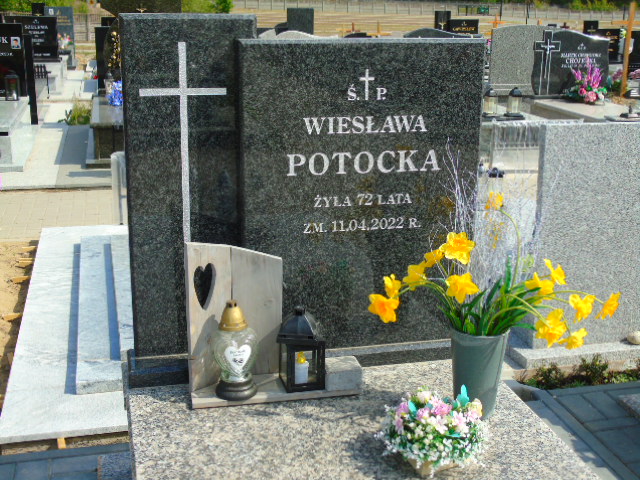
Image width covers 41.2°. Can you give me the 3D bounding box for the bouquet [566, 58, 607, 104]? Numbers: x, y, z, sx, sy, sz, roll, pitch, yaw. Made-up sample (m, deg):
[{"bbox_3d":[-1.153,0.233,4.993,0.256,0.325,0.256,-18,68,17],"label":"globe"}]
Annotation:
[{"bbox_3d":[2.899,-1.713,9.250,0.420,0.440,0.330,-3,17,-14],"label":"bouquet"}]

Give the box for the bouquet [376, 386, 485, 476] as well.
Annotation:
[{"bbox_3d":[0.251,0.434,2.002,0.238,0.170,0.196,-3,17,-14],"label":"bouquet"}]

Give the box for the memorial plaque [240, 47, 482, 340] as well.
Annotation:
[{"bbox_3d":[0.112,-0.117,2.433,0.694,0.896,0.059,-3,17,-14],"label":"memorial plaque"}]

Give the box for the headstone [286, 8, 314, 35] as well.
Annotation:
[{"bbox_3d":[-0.308,-2.957,12.604,0.400,0.900,0.080,-3,17,-14],"label":"headstone"}]

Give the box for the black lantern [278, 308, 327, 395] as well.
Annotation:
[{"bbox_3d":[-0.050,0.288,2.316,0.125,0.221,0.127,-3,17,-14],"label":"black lantern"}]

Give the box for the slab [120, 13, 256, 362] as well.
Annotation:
[{"bbox_3d":[-0.353,-0.135,2.361,0.352,0.953,0.059,-3,17,-14],"label":"slab"}]

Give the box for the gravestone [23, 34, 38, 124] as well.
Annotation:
[{"bbox_3d":[-2.797,-1.551,8.217,0.070,0.870,0.090,-3,17,-14],"label":"gravestone"}]

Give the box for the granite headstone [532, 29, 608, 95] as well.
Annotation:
[{"bbox_3d":[2.820,-2.003,9.573,0.950,0.740,0.090,-3,17,-14],"label":"granite headstone"}]

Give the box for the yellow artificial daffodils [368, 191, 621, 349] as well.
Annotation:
[{"bbox_3d":[0.443,0.072,2.159,0.636,0.360,0.329,-3,17,-14],"label":"yellow artificial daffodils"}]

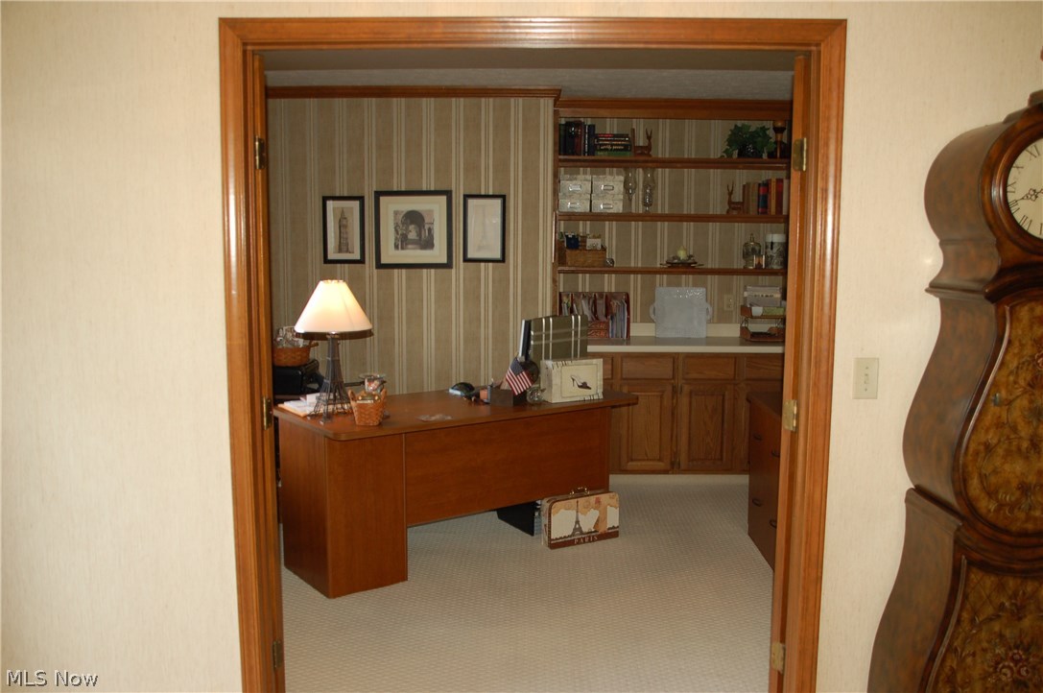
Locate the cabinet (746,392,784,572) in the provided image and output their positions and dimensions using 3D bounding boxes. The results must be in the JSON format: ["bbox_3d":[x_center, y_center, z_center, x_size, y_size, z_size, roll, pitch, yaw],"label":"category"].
[{"bbox_3d":[1.473,0.675,4.372,0.560,0.745,0.780,0,7,0],"label":"cabinet"}]

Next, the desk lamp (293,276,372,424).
[{"bbox_3d":[-0.833,0.018,3.964,0.340,0.605,0.340,-5,8,-36],"label":"desk lamp"}]

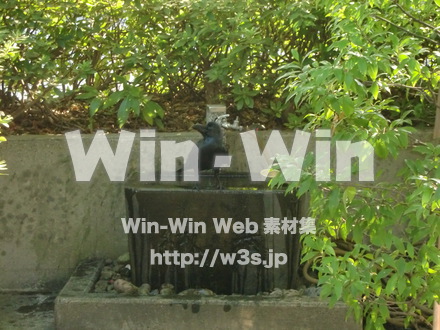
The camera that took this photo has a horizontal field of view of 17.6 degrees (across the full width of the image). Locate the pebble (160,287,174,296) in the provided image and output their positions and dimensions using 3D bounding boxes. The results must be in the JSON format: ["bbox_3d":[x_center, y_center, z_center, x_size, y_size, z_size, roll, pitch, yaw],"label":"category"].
[{"bbox_3d":[-0.270,0.650,7.320,0.072,0.050,0.062,0,4,0],"label":"pebble"}]

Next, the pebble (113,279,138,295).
[{"bbox_3d":[-0.487,0.626,7.340,0.130,0.075,0.085,0,4,0],"label":"pebble"}]

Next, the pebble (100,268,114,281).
[{"bbox_3d":[-0.610,0.594,7.720,0.074,0.056,0.068,0,4,0],"label":"pebble"}]

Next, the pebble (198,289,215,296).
[{"bbox_3d":[-0.069,0.658,7.320,0.080,0.046,0.065,0,4,0],"label":"pebble"}]

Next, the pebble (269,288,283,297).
[{"bbox_3d":[0.285,0.658,7.320,0.073,0.046,0.062,0,4,0],"label":"pebble"}]

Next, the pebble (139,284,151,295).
[{"bbox_3d":[-0.389,0.642,7.330,0.063,0.055,0.060,0,4,0],"label":"pebble"}]

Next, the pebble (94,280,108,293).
[{"bbox_3d":[-0.613,0.628,7.360,0.070,0.056,0.066,0,4,0],"label":"pebble"}]

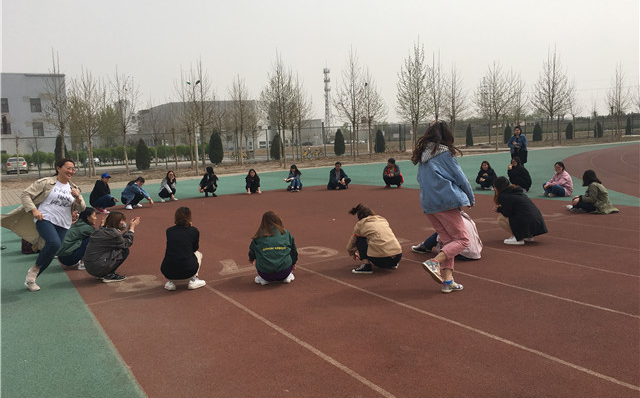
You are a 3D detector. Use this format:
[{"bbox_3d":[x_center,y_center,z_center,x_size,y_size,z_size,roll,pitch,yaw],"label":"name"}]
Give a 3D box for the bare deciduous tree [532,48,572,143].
[{"bbox_3d":[19.265,-8.461,44.333,3.100,8.261,3.100,0,7,23],"label":"bare deciduous tree"}]

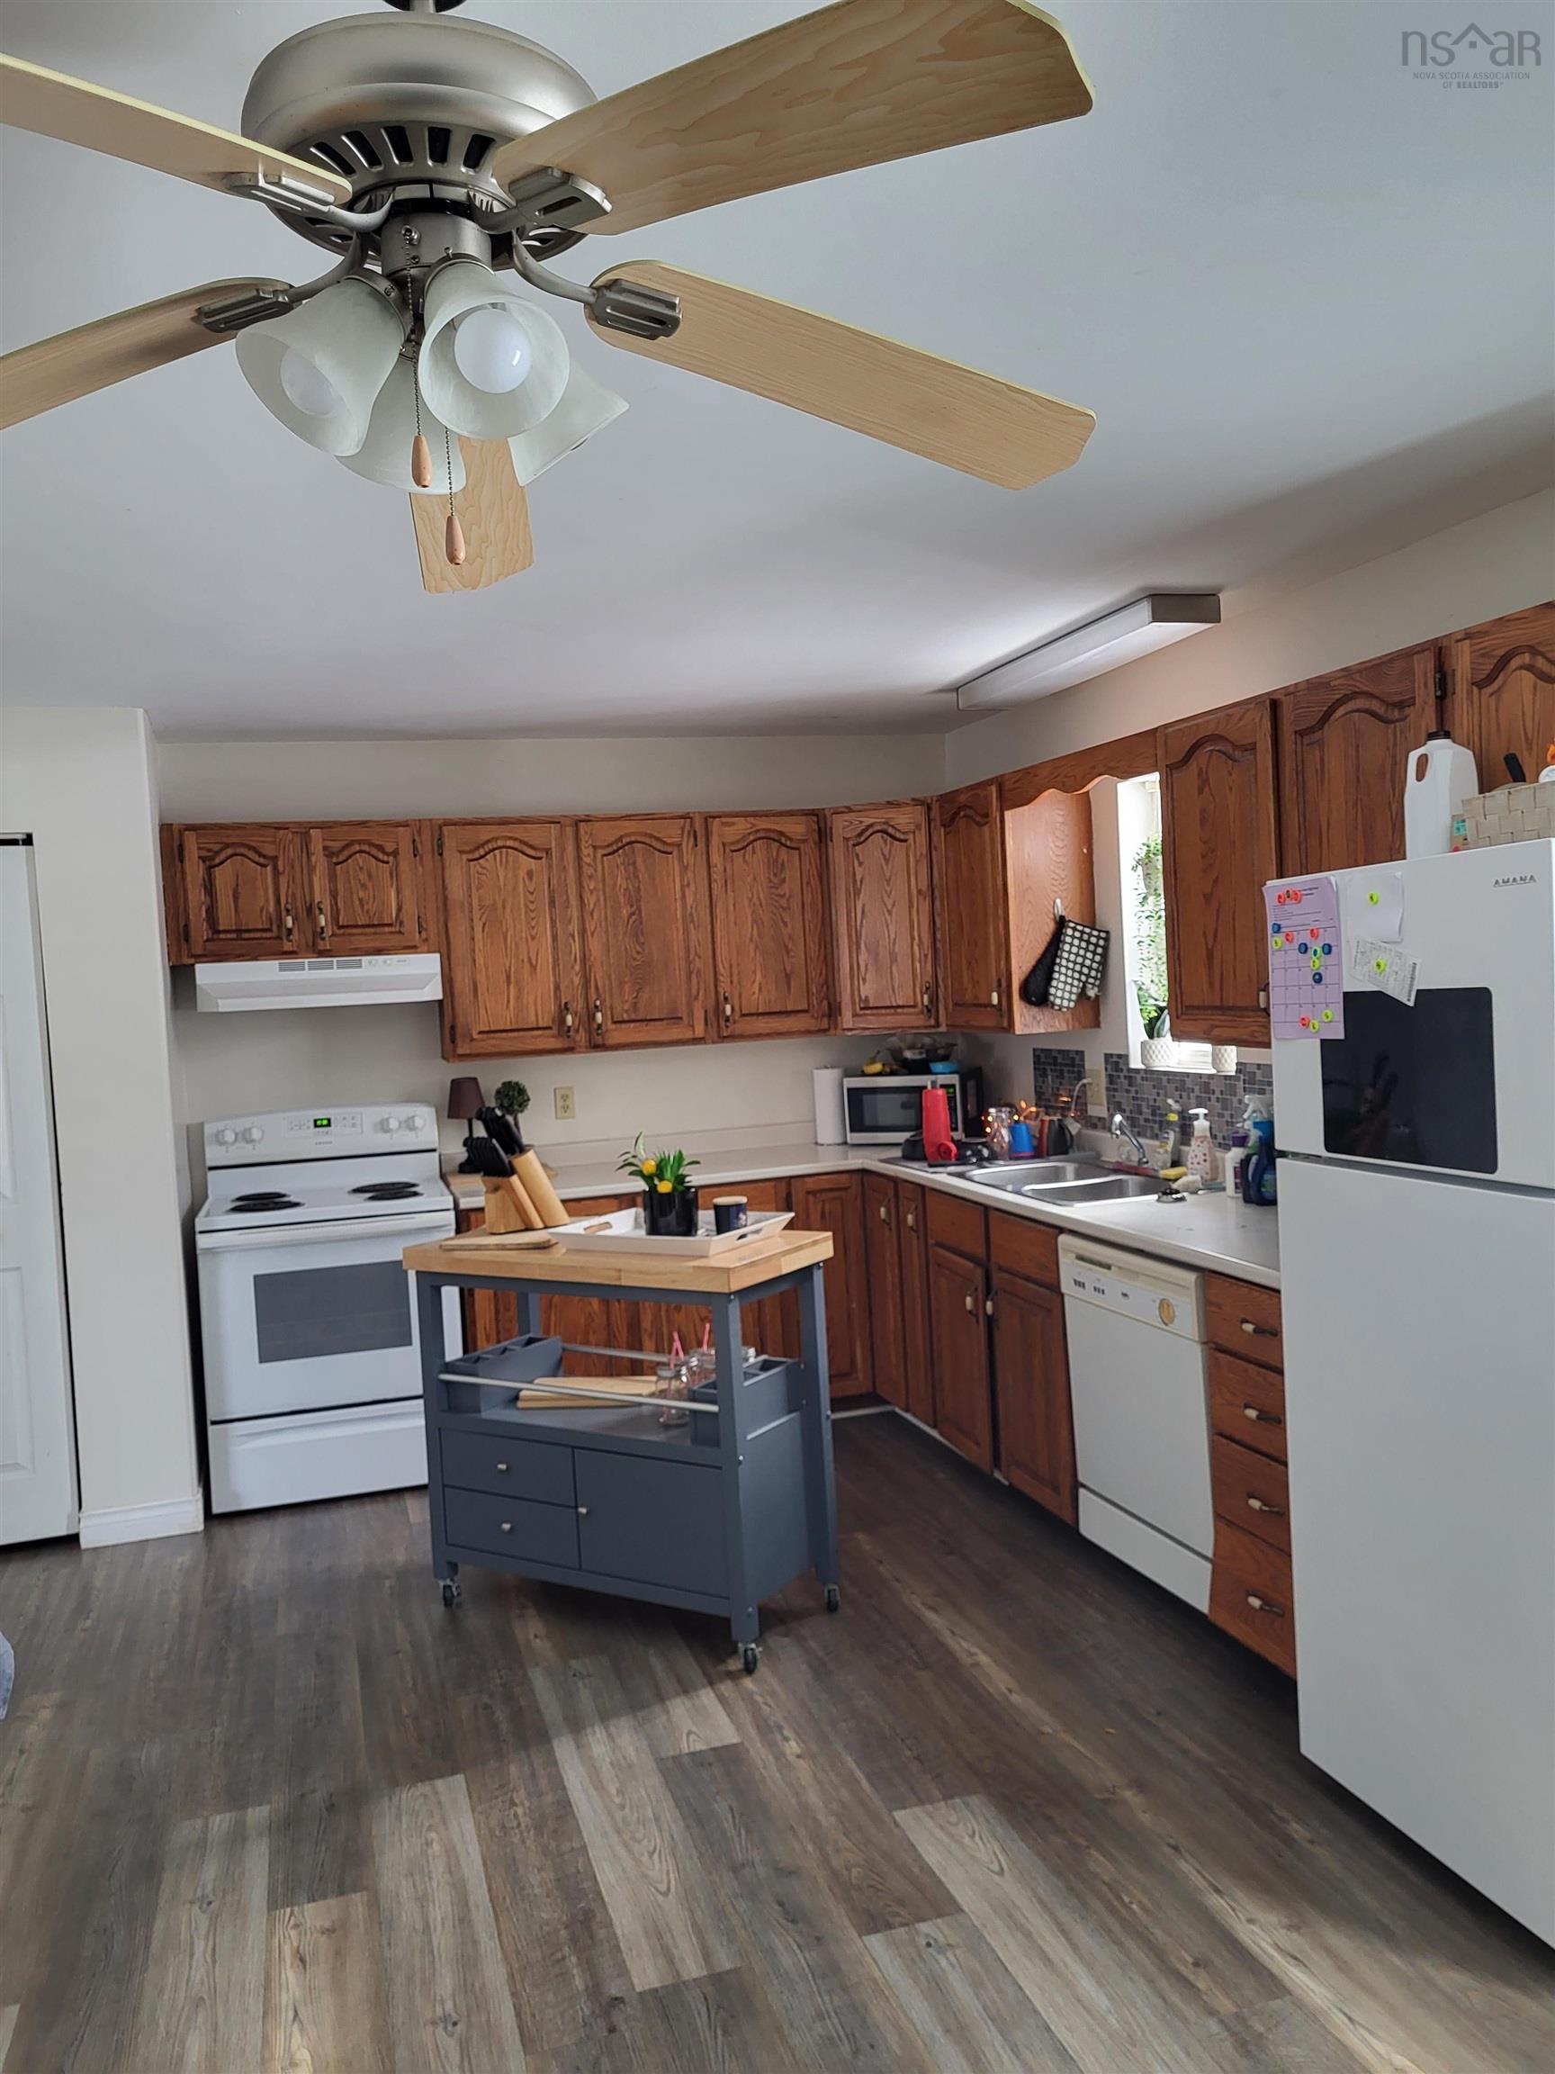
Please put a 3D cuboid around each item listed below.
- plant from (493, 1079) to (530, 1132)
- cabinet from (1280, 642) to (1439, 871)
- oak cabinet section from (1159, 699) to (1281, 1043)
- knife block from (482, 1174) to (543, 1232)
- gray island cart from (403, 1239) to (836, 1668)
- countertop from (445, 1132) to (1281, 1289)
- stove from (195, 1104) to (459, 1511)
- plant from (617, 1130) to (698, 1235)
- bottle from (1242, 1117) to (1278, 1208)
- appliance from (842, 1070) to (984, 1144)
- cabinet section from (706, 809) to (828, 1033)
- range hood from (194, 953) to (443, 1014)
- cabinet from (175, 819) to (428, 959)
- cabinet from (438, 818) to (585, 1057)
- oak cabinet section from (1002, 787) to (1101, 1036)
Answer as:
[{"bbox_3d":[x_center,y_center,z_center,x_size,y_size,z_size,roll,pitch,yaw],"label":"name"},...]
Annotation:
[{"bbox_3d":[-0.915,0.324,5.392,0.120,0.310,0.120,-4,2,-18],"label":"plant"},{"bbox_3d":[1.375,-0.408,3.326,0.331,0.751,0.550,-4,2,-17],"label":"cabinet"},{"bbox_3d":[1.224,-0.396,3.837,0.320,0.808,0.475,-4,2,-17],"label":"oak cabinet section"},{"bbox_3d":[-0.702,0.436,4.138,0.135,0.145,0.095,-5,3,-39],"label":"knife block"},{"bbox_3d":[-0.375,0.966,3.889,0.968,0.922,0.470,-2,3,31],"label":"gray island cart"},{"bbox_3d":[0.230,0.485,4.335,2.033,0.042,3.119,-4,2,-17],"label":"countertop"},{"bbox_3d":[-1.452,0.843,5.077,0.761,1.190,0.670,-4,2,-17],"label":"stove"},{"bbox_3d":[-0.296,0.366,3.898,0.200,0.255,0.180,-3,2,-4],"label":"plant"},{"bbox_3d":[1.236,0.310,3.960,0.100,0.225,0.070,-2,3,31],"label":"bottle"},{"bbox_3d":[0.512,0.262,5.757,0.437,0.257,0.350,-2,2,20],"label":"appliance"},{"bbox_3d":[-0.058,-0.399,5.727,0.450,0.813,0.320,-4,2,-17],"label":"cabinet section"},{"bbox_3d":[-1.507,-0.179,5.137,0.752,0.153,0.460,-4,2,-18],"label":"range hood"},{"bbox_3d":[-1.563,-0.479,5.178,0.775,0.440,0.335,-4,2,-18],"label":"cabinet"},{"bbox_3d":[-0.931,-0.340,5.385,0.459,0.802,0.335,-4,2,-18],"label":"cabinet"},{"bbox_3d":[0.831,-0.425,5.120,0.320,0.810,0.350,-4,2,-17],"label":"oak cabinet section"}]

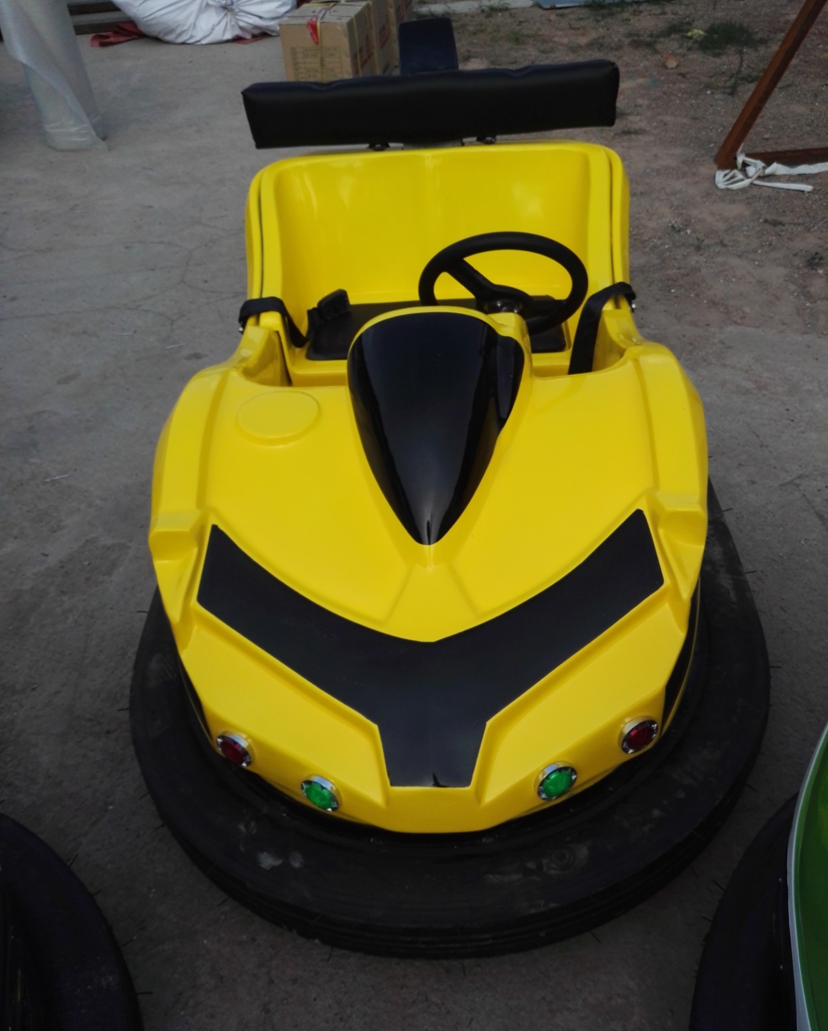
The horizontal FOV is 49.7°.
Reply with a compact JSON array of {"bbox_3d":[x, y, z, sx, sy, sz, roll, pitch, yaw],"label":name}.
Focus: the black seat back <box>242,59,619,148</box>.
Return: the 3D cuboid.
[{"bbox_3d":[0.045,-1.022,2.236,0.921,0.152,0.095,-2,40,2],"label":"black seat back"}]

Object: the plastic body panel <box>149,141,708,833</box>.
[{"bbox_3d":[0.026,-0.241,1.803,0.979,0.522,1.729,-2,40,2],"label":"plastic body panel"}]

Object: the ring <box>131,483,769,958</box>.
[{"bbox_3d":[0.065,0.003,1.975,1.183,0.228,1.933,-2,40,2],"label":"ring"}]

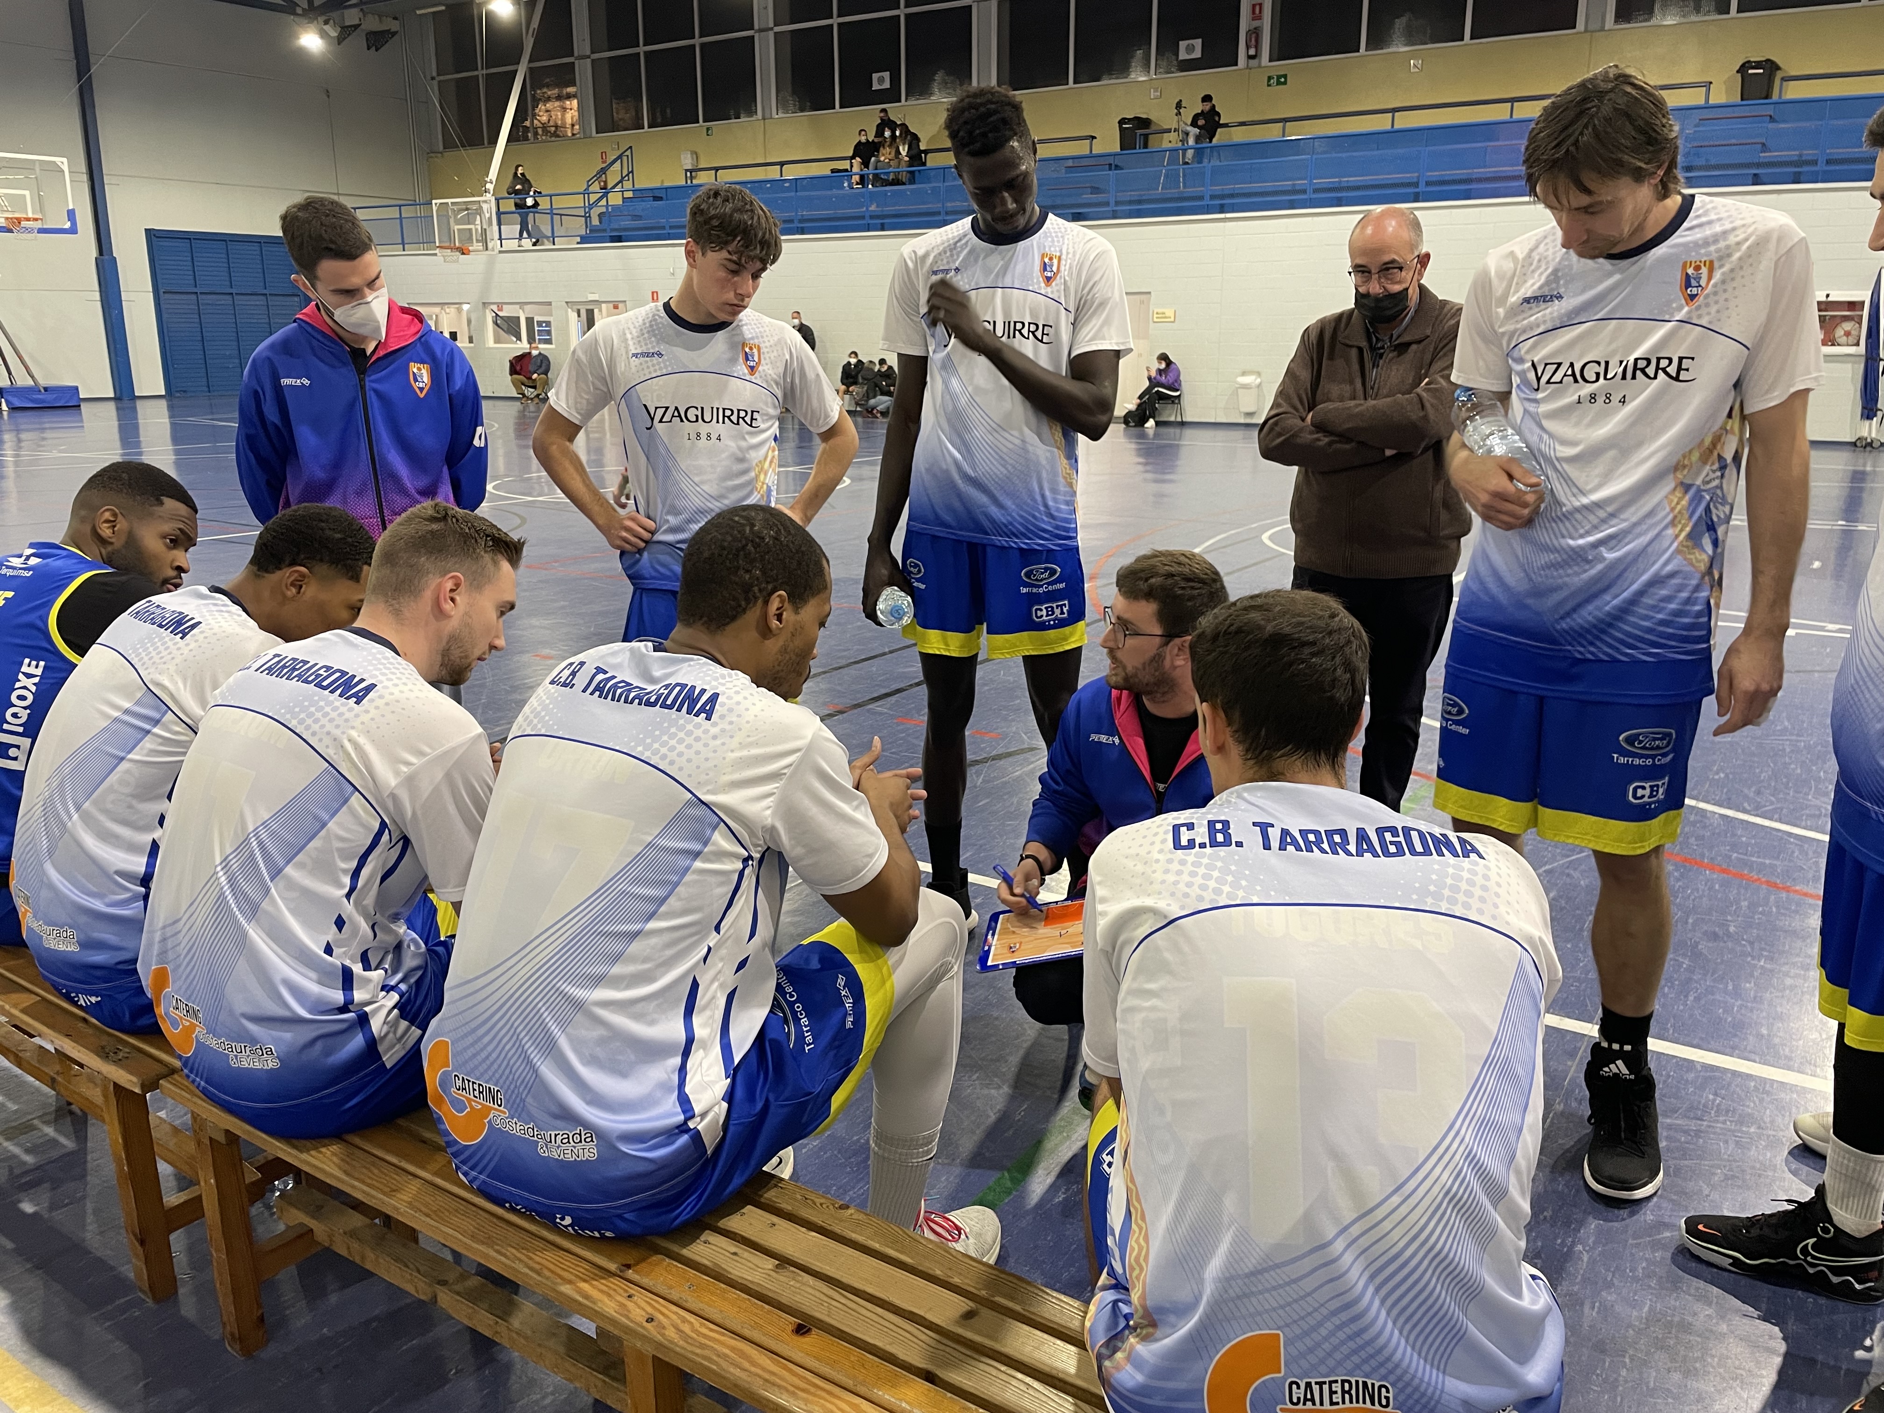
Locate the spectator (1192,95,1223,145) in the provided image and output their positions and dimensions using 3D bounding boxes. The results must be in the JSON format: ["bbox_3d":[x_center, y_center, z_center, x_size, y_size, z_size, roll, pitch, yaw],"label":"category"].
[{"bbox_3d":[4.534,-9.999,24.631,0.740,1.240,0.530,-14,20,-42],"label":"spectator"}]

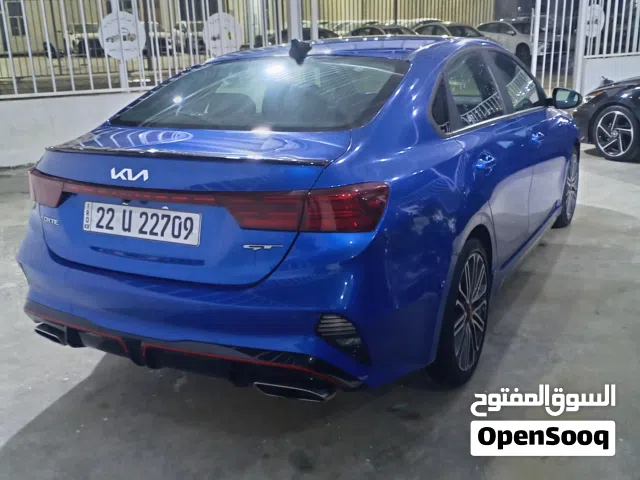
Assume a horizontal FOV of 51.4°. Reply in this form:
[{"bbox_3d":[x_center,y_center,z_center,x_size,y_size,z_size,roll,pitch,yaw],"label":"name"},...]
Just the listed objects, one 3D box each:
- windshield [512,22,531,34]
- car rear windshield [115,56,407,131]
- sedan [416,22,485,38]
[{"bbox_3d":[7.830,-8.028,25.300,1.400,0.500,0.650,-9,18,-24],"label":"windshield"},{"bbox_3d":[-0.229,-0.645,2.841,1.200,0.320,0.740,7,18,28],"label":"car rear windshield"},{"bbox_3d":[4.886,-7.163,24.292,1.840,1.450,4.750,-9,18,-24],"label":"sedan"}]

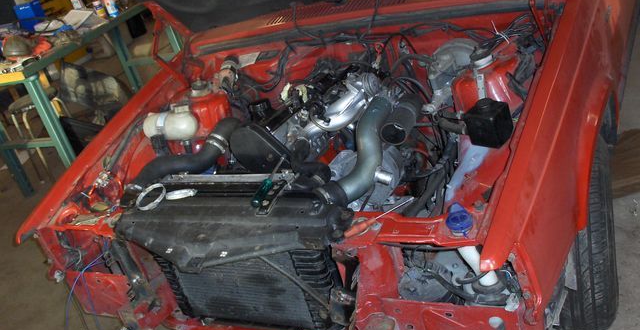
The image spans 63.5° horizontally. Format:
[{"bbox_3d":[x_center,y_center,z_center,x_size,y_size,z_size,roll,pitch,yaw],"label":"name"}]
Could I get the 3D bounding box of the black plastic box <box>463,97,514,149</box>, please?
[{"bbox_3d":[0.454,-0.112,1.400,0.100,0.095,0.100,11,34,41],"label":"black plastic box"}]

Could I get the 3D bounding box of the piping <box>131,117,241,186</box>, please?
[{"bbox_3d":[-0.449,-0.045,1.792,0.237,0.108,0.390,-1,27,24],"label":"piping"}]

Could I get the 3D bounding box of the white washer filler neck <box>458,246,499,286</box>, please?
[{"bbox_3d":[0.370,0.233,1.210,0.045,0.155,0.045,-20,39,31],"label":"white washer filler neck"}]

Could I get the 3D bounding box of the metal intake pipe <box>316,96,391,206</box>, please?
[{"bbox_3d":[0.108,-0.046,1.468,0.155,0.193,0.376,-1,27,24],"label":"metal intake pipe"}]

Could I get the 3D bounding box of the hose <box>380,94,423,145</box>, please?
[{"bbox_3d":[0.256,-0.140,1.565,0.080,0.080,0.210,0,29,27],"label":"hose"}]

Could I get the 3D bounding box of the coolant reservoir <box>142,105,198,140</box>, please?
[{"bbox_3d":[-0.560,-0.157,1.950,0.210,0.130,0.105,-1,27,24],"label":"coolant reservoir"}]

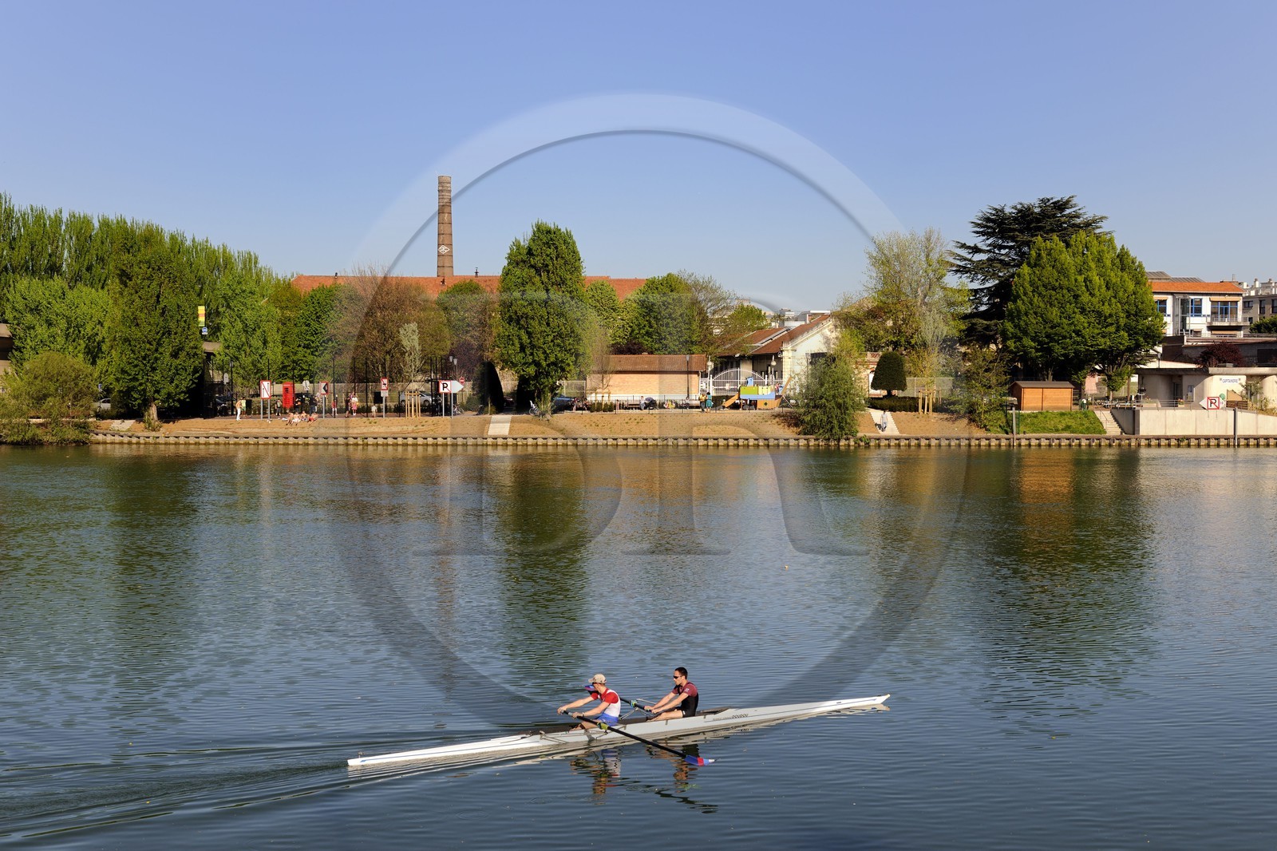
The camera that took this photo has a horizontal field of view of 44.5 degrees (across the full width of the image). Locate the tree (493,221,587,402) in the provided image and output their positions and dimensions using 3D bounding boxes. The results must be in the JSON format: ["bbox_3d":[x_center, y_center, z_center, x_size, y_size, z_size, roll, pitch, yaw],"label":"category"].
[{"bbox_3d":[-8.062,-8.820,127.758,7.600,16.000,7.600,0,2,0],"label":"tree"}]

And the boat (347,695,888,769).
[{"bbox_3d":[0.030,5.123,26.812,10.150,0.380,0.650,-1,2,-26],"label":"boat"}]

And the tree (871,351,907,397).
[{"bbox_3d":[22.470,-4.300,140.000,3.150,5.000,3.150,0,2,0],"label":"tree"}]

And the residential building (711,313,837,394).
[{"bbox_3d":[18.200,-7.819,180.834,10.700,9.400,27.000,0,2,-12],"label":"residential building"}]

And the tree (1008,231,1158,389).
[{"bbox_3d":[42.110,-10.220,148.000,14.800,16.200,12.500,0,2,0],"label":"tree"}]

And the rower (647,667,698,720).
[{"bbox_3d":[0.620,4.663,27.075,0.850,0.880,0.520,-1,2,-26],"label":"rower"}]

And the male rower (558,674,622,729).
[{"bbox_3d":[-0.810,4.694,26.396,1.000,0.870,0.520,-1,2,-26],"label":"male rower"}]

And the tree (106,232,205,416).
[{"bbox_3d":[-40.350,-8.310,130.000,8.200,16.200,8.000,0,2,0],"label":"tree"}]

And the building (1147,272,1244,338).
[{"bbox_3d":[66.500,-11.590,194.000,15.000,13.500,11.000,0,2,-4],"label":"building"}]

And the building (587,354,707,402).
[{"bbox_3d":[0.848,-4.691,156.935,11.900,4.950,6.500,0,2,0],"label":"building"}]

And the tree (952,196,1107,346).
[{"bbox_3d":[39.856,-12.848,157.628,16.200,20.800,16.000,0,2,0],"label":"tree"}]

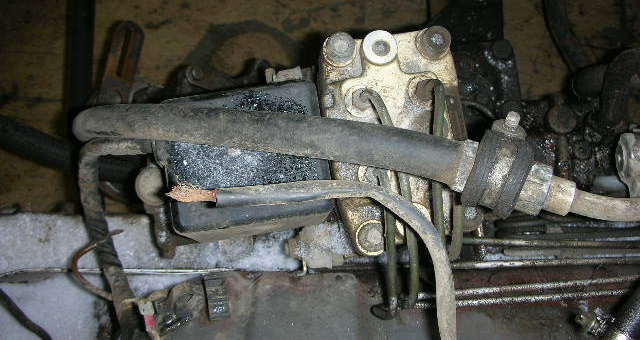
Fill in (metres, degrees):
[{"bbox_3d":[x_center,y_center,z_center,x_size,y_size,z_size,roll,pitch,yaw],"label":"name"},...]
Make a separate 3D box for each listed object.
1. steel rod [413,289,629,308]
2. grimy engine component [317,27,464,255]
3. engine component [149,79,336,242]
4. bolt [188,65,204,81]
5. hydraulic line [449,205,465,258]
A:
[{"bbox_3d":[0.149,0.096,0.480,0.157,0.006,0.006,-4,78,1],"label":"steel rod"},{"bbox_3d":[0.045,-0.011,0.409,0.077,0.070,0.122,-9,78,-1],"label":"grimy engine component"},{"bbox_3d":[-0.044,-0.004,0.412,0.093,0.055,0.074,-8,77,0],"label":"engine component"},{"bbox_3d":[-0.091,-0.072,0.475,0.011,0.009,0.011,-8,77,0],"label":"bolt"},{"bbox_3d":[0.081,0.037,0.385,0.008,0.014,0.031,3,78,2],"label":"hydraulic line"}]

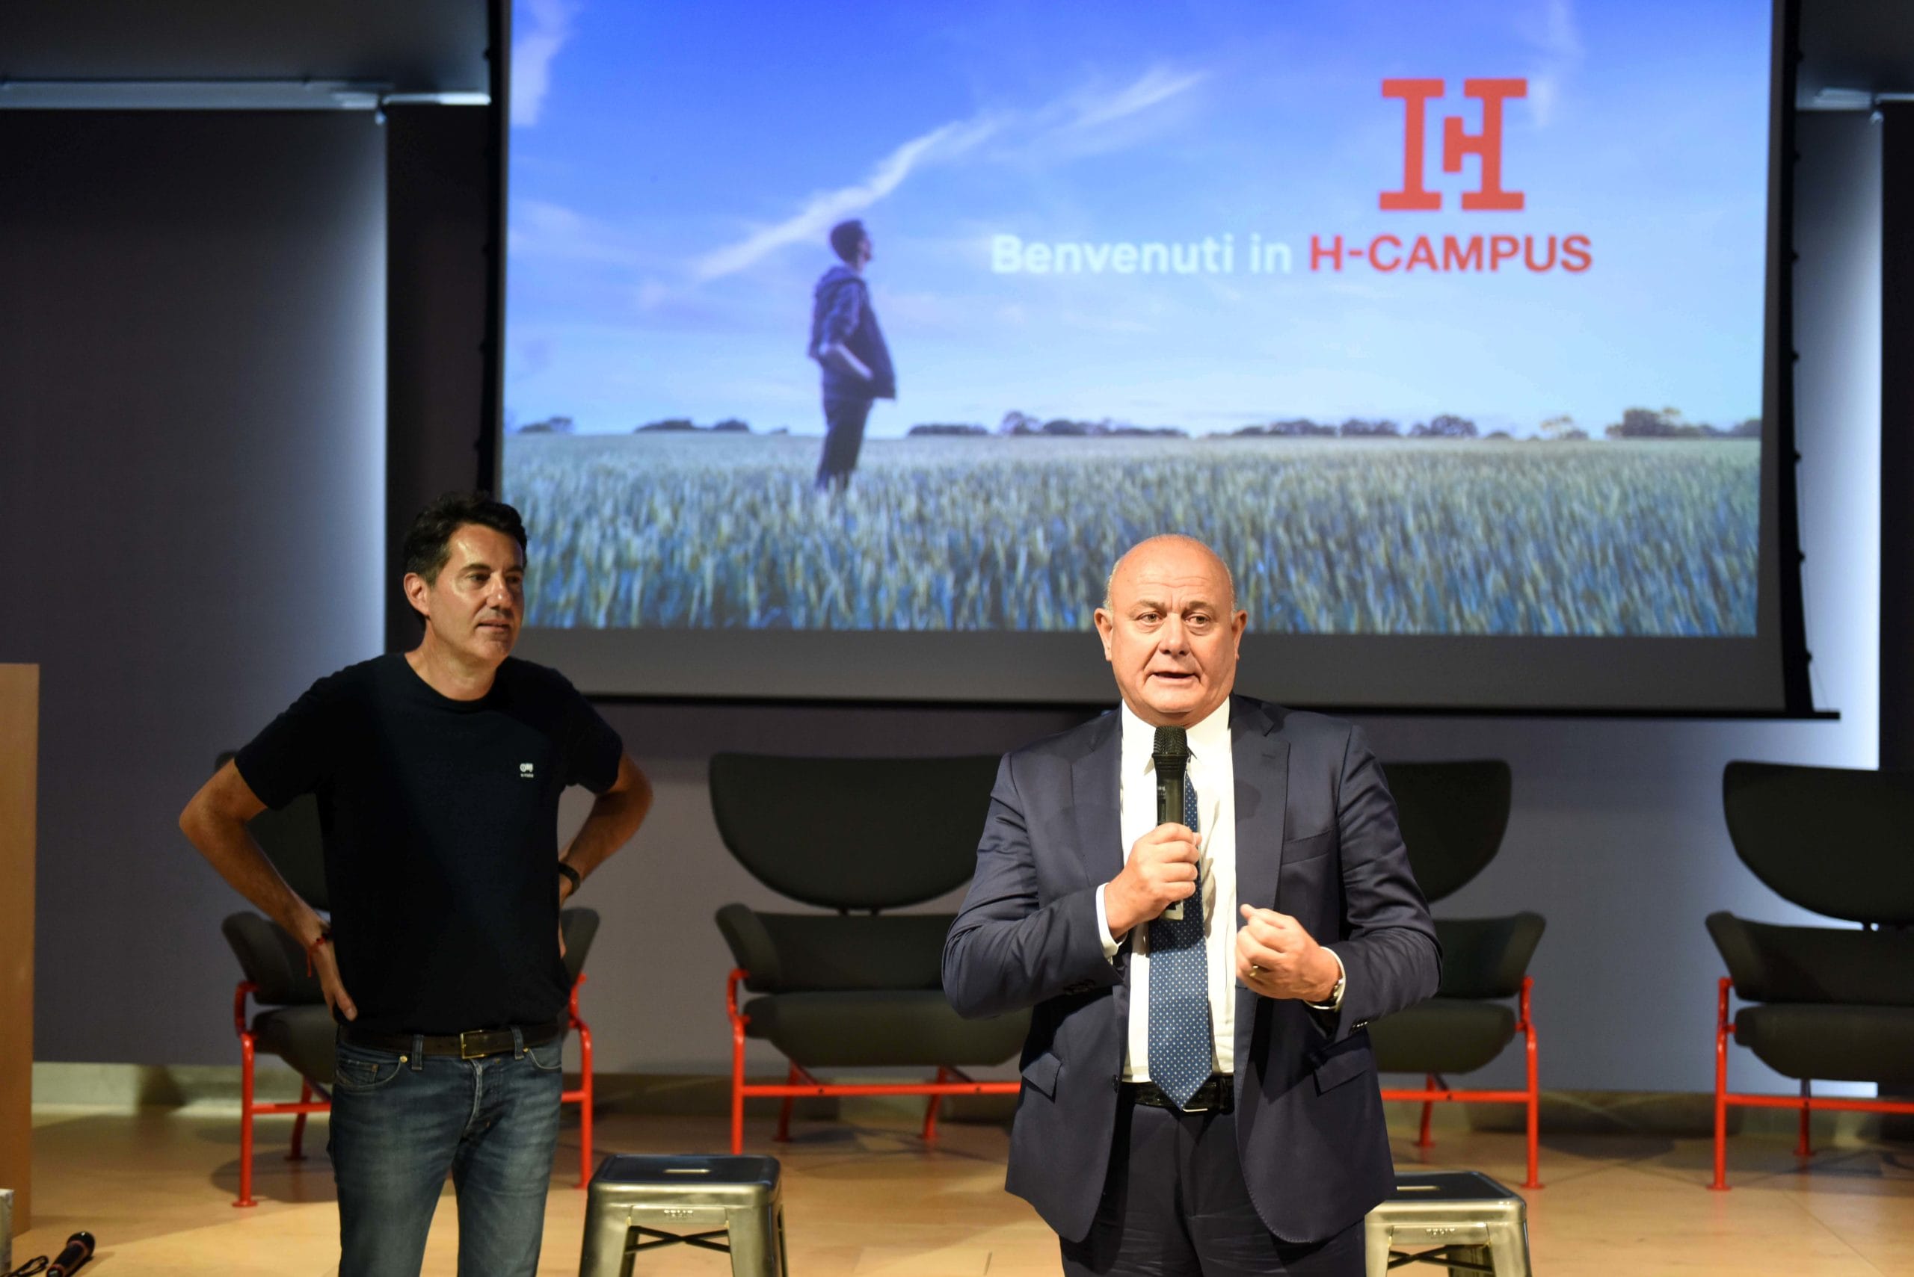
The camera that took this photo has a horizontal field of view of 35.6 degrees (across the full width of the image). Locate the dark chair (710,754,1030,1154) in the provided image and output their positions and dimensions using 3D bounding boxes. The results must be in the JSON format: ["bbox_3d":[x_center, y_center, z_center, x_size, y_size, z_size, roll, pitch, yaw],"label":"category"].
[{"bbox_3d":[-0.186,0.715,6.732,0.785,0.895,0.730,0,0,-12],"label":"dark chair"}]

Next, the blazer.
[{"bbox_3d":[0.325,0.452,4.100,0.690,0.750,0.430,0,0,4],"label":"blazer"}]

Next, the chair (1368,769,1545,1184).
[{"bbox_3d":[0.895,0.720,6.667,0.785,0.895,0.730,0,0,4],"label":"chair"}]

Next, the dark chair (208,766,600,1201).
[{"bbox_3d":[-1.227,0.710,6.481,0.785,0.895,0.730,0,0,-21],"label":"dark chair"}]

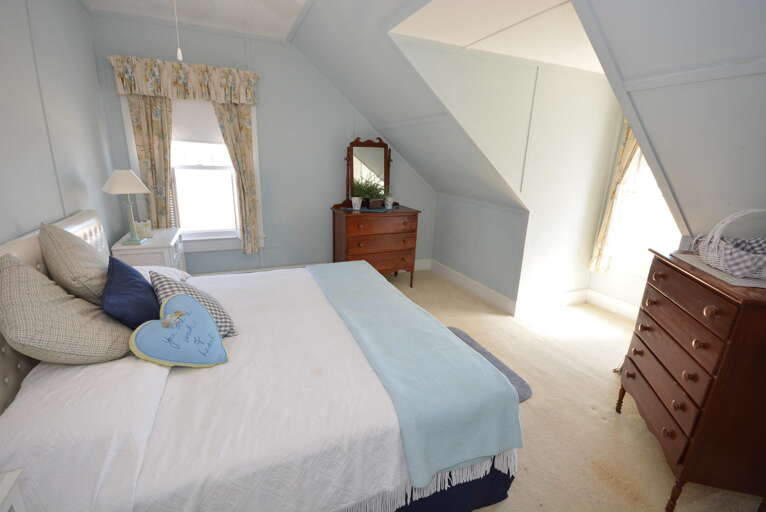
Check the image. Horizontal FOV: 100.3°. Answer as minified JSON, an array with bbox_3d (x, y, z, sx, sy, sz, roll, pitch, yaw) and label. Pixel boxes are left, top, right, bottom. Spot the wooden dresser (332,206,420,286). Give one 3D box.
[{"bbox_3d":[-0.096,-0.083,3.994,0.979,0.979,0.444,-5,18,-24],"label":"wooden dresser"}]

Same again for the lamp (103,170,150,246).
[{"bbox_3d":[-2.036,-0.388,2.578,0.275,0.589,0.275,-5,18,-24],"label":"lamp"}]

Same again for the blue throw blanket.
[{"bbox_3d":[-0.031,0.459,2.088,0.627,0.337,1.897,-4,18,-22],"label":"blue throw blanket"}]

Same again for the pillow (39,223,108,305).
[{"bbox_3d":[-1.539,0.080,1.693,0.184,0.444,0.444,-31,54,-13],"label":"pillow"}]

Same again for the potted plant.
[{"bbox_3d":[-0.139,-0.708,3.805,0.337,0.306,0.275,-5,18,-24],"label":"potted plant"}]

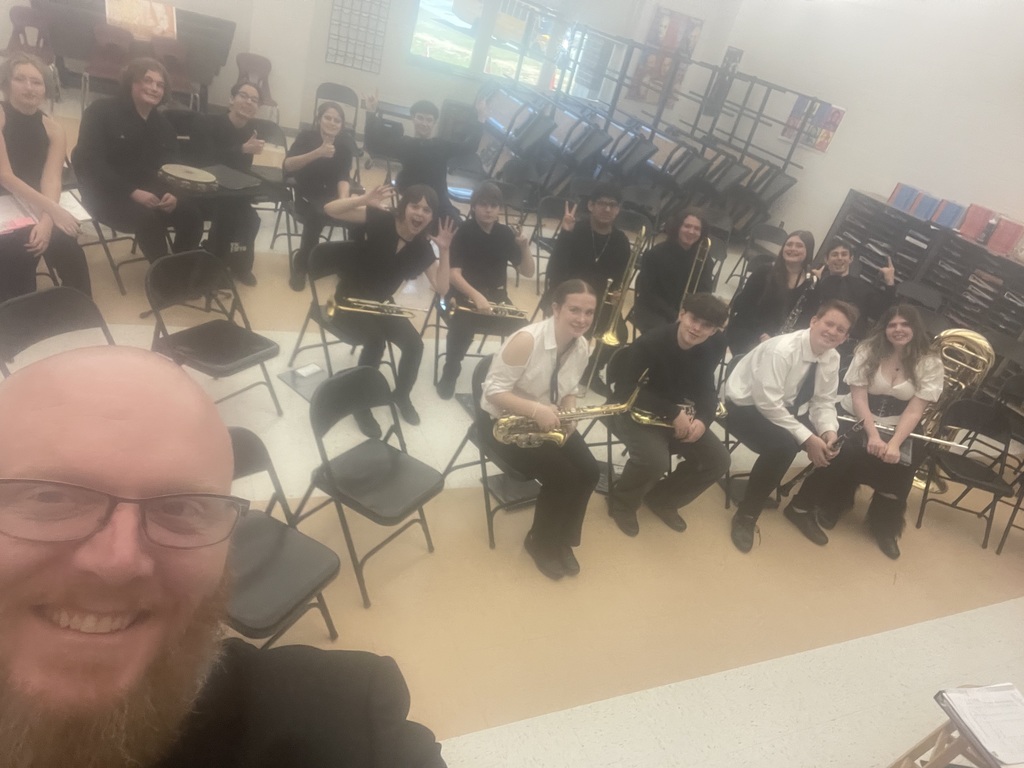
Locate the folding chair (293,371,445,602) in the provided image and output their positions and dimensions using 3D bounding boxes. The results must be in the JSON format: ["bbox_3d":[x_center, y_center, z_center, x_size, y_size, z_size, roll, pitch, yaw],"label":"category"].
[{"bbox_3d":[-0.548,0.351,2.661,0.490,0.765,0.460,28,30,22],"label":"folding chair"}]

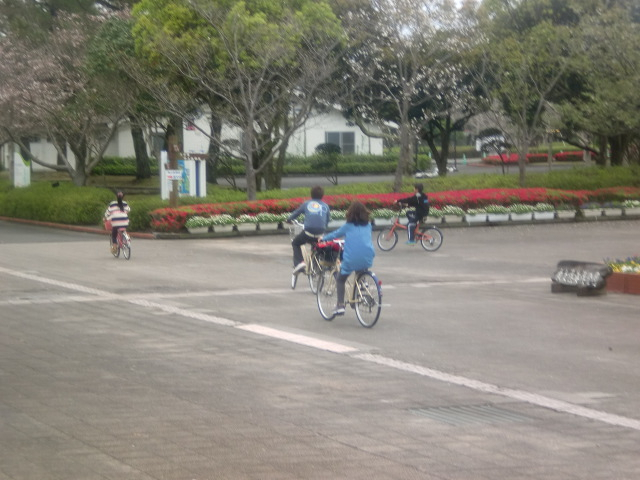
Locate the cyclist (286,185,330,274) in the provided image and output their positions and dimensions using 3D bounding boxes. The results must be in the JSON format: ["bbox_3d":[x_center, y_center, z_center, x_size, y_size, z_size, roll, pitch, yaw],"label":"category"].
[{"bbox_3d":[-0.172,-0.157,29.300,0.500,1.360,0.680,-2,3,-18],"label":"cyclist"}]

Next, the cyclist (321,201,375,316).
[{"bbox_3d":[0.338,0.234,24.100,0.470,1.400,0.660,-2,3,-25],"label":"cyclist"}]

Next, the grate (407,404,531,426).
[{"bbox_3d":[1.214,1.409,15.700,0.700,0.040,1.050,-2,3,-18],"label":"grate"}]

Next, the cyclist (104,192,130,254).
[{"bbox_3d":[-4.102,-0.334,39.700,0.440,1.260,0.600,-1,3,-17],"label":"cyclist"}]

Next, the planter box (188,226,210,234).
[{"bbox_3d":[-3.075,-0.240,49.600,0.580,0.210,0.250,-2,3,-30],"label":"planter box"}]

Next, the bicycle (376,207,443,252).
[{"bbox_3d":[1.925,-0.225,42.000,1.500,0.970,0.520,0,3,23],"label":"bicycle"}]

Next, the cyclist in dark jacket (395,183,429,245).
[{"bbox_3d":[1.961,-0.568,42.000,0.700,1.320,0.460,0,3,23],"label":"cyclist in dark jacket"}]

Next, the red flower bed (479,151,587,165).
[{"bbox_3d":[12.201,-4.715,112.000,5.900,0.700,1.800,-2,3,-18],"label":"red flower bed"}]

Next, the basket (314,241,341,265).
[{"bbox_3d":[0.107,0.161,24.600,0.340,0.270,0.270,-2,3,-25],"label":"basket"}]

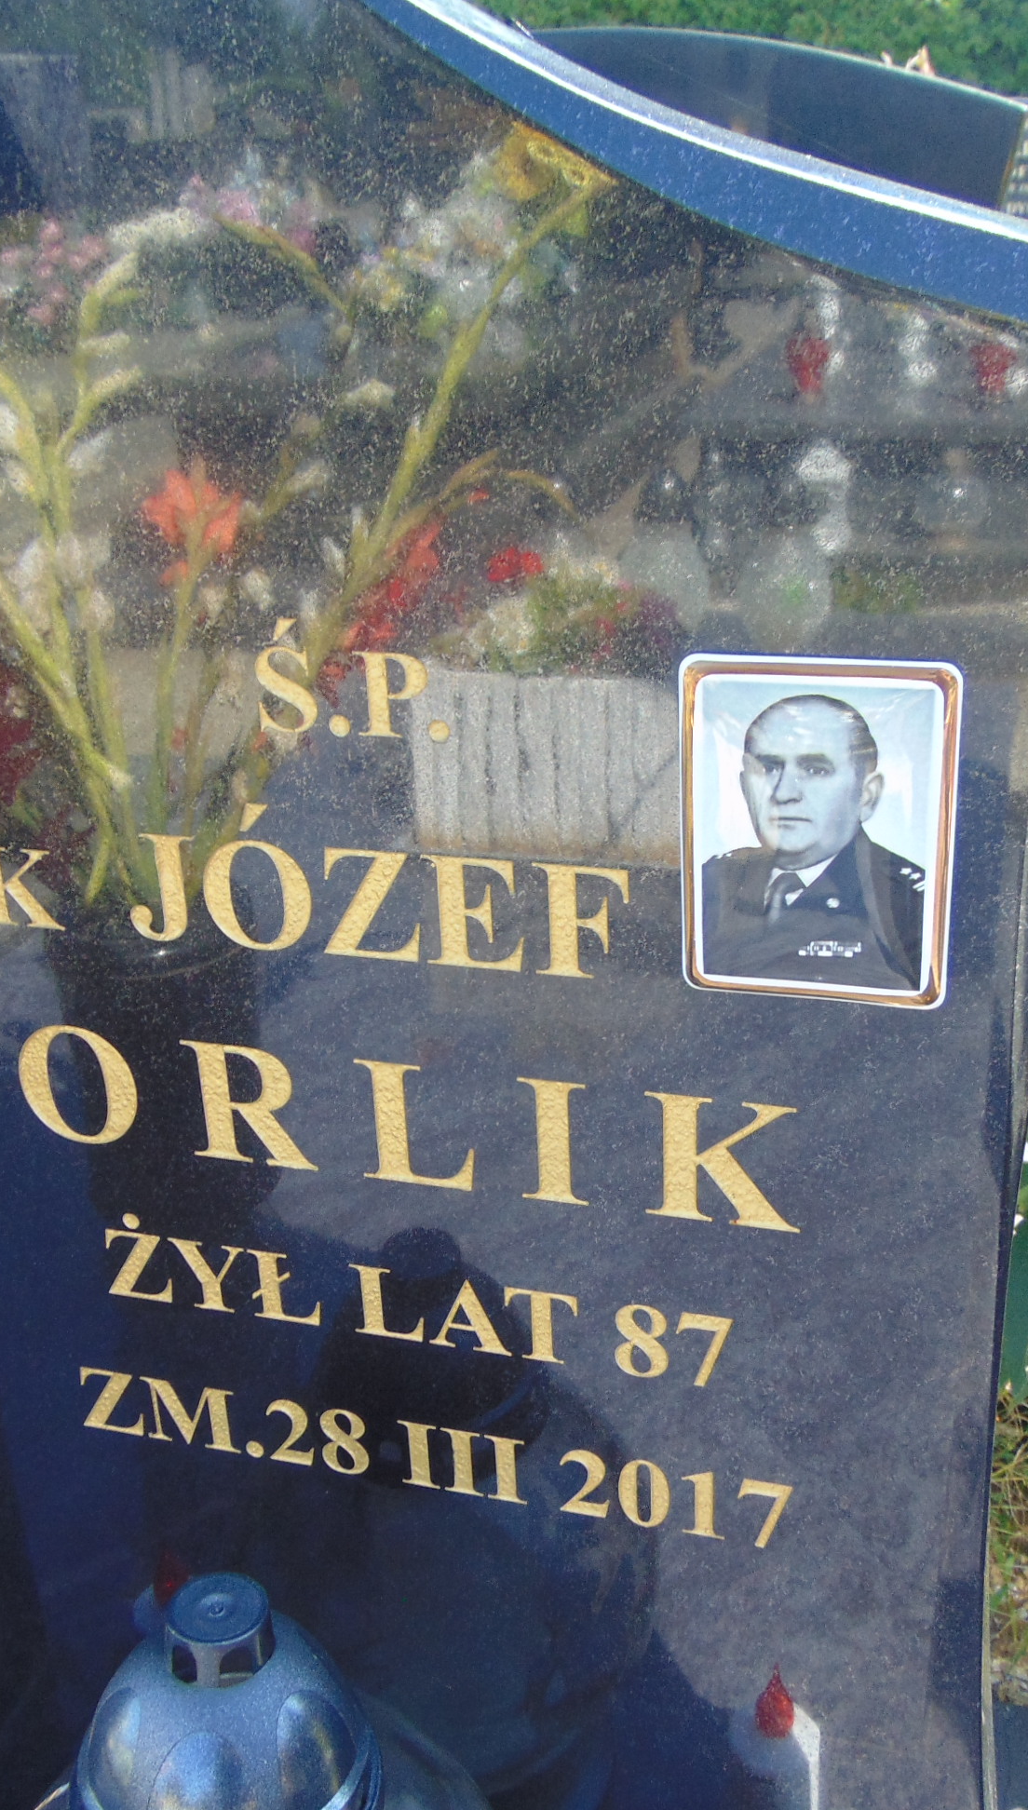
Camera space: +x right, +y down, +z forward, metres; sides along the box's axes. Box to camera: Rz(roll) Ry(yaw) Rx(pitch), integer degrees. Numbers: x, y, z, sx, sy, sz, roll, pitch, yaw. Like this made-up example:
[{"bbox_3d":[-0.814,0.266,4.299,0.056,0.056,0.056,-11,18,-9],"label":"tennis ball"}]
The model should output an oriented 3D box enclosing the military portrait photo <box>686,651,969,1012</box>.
[{"bbox_3d":[0.100,-0.022,0.578,0.090,0.120,0.008,5,25,16],"label":"military portrait photo"}]

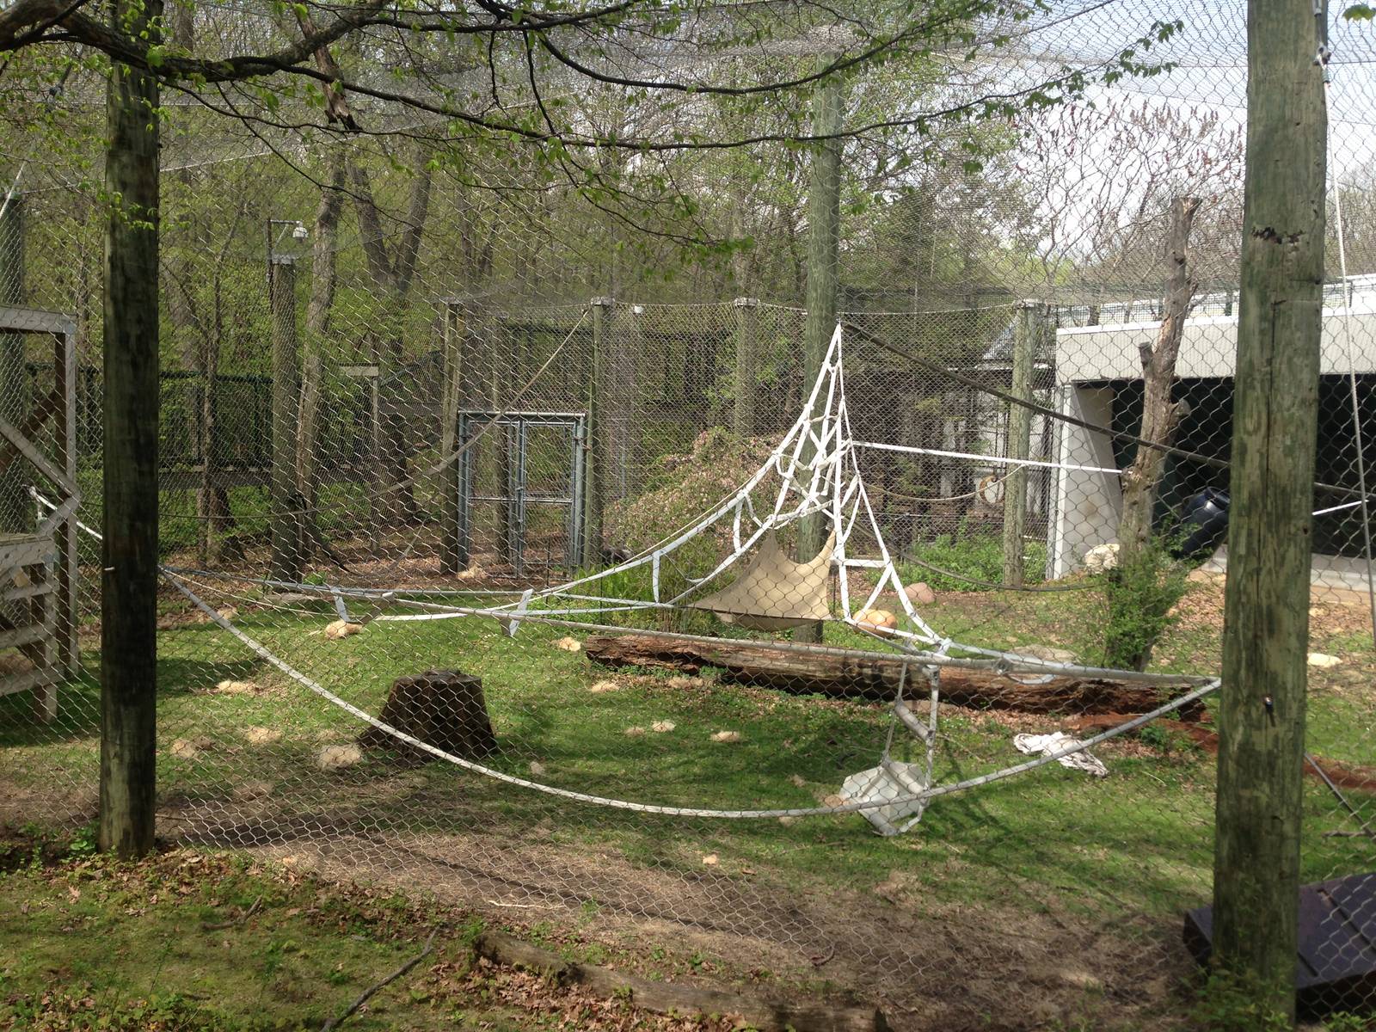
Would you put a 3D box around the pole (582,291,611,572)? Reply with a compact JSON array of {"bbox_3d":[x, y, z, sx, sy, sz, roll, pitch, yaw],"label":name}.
[{"bbox_3d":[-1.184,-1.083,17.300,0.250,3.583,0.250,2,3,-4],"label":"pole"}]

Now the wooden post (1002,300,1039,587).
[{"bbox_3d":[4.330,-0.961,17.248,0.240,3.740,0.240,2,4,14],"label":"wooden post"}]

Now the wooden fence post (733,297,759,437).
[{"bbox_3d":[0.716,-0.996,16.800,0.270,3.588,0.270,1,3,2],"label":"wooden fence post"}]

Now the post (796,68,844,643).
[{"bbox_3d":[1.099,-1.310,11.000,0.240,4.804,0.240,2,3,5],"label":"post"}]

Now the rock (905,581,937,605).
[{"bbox_3d":[2.502,0.832,14.100,0.360,0.250,0.320,2,3,10],"label":"rock"}]

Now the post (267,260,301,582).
[{"bbox_3d":[-4.505,-1.067,14.600,0.290,3.641,0.290,0,3,-17],"label":"post"}]

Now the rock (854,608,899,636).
[{"bbox_3d":[1.837,1.044,12.917,0.430,0.230,0.360,2,4,8],"label":"rock"}]

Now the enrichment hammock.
[{"bbox_3d":[0.561,0.479,10.000,1.060,0.680,0.800,1,4,-3],"label":"enrichment hammock"}]

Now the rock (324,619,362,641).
[{"bbox_3d":[-3.110,1.031,11.900,0.350,0.150,0.270,0,4,-15],"label":"rock"}]

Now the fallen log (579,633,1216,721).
[{"bbox_3d":[1.500,1.161,10.319,4.790,0.340,0.400,3,4,19],"label":"fallen log"}]

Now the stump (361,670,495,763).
[{"bbox_3d":[-1.554,1.201,8.037,0.790,0.460,0.700,1,4,-11],"label":"stump"}]

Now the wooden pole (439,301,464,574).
[{"bbox_3d":[-3.079,-1.009,17.000,0.240,3.520,0.240,1,3,-10],"label":"wooden pole"}]

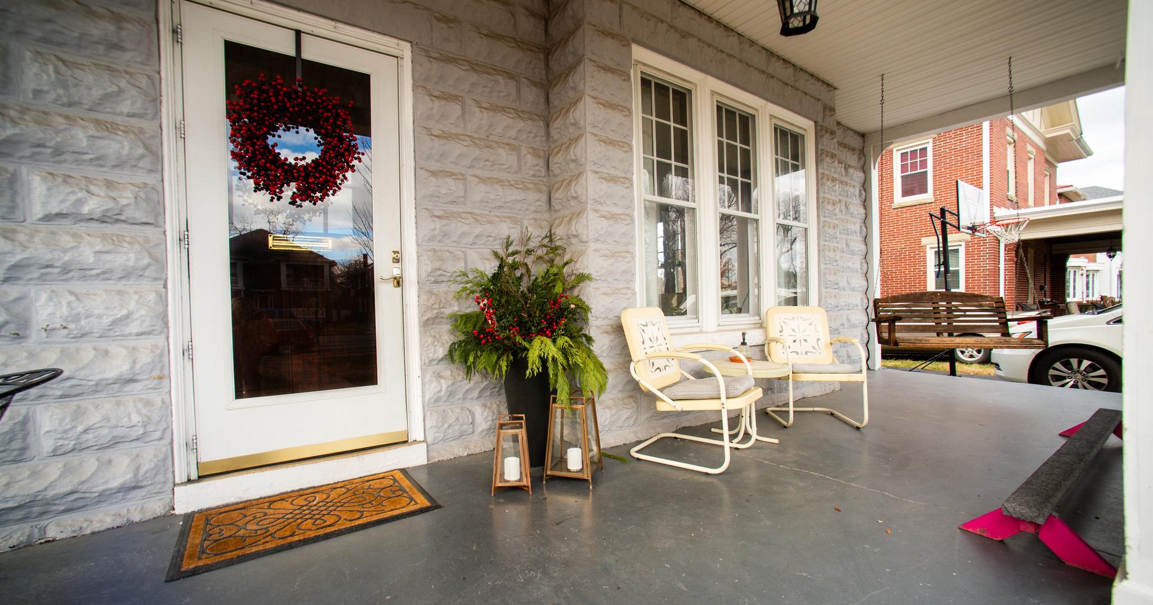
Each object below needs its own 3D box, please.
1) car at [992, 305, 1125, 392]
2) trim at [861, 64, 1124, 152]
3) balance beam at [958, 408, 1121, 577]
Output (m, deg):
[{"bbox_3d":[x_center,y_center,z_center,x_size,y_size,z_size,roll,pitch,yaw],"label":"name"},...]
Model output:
[{"bbox_3d":[7.749,0.382,4.649,2.000,1.740,5.100,-1,1,-35],"label":"car"},{"bbox_3d":[4.186,-1.990,4.607,0.180,0.190,2.200,-1,1,-35],"label":"trim"},{"bbox_3d":[2.446,0.781,2.180,2.150,0.165,0.390,-1,1,-35],"label":"balance beam"}]

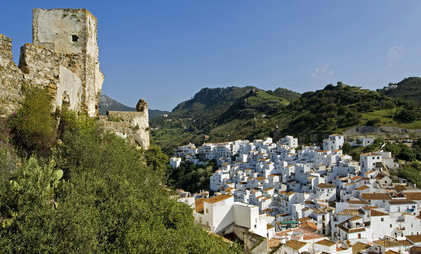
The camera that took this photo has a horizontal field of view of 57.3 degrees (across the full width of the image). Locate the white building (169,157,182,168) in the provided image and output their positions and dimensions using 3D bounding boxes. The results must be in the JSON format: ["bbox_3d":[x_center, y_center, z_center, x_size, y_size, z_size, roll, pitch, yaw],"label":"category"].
[{"bbox_3d":[-31.640,32.830,353.590,8.400,8.620,6.330,0,0,40],"label":"white building"}]

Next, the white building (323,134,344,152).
[{"bbox_3d":[76.080,9.620,238.140,7.520,10.220,10.130,0,0,-32],"label":"white building"}]

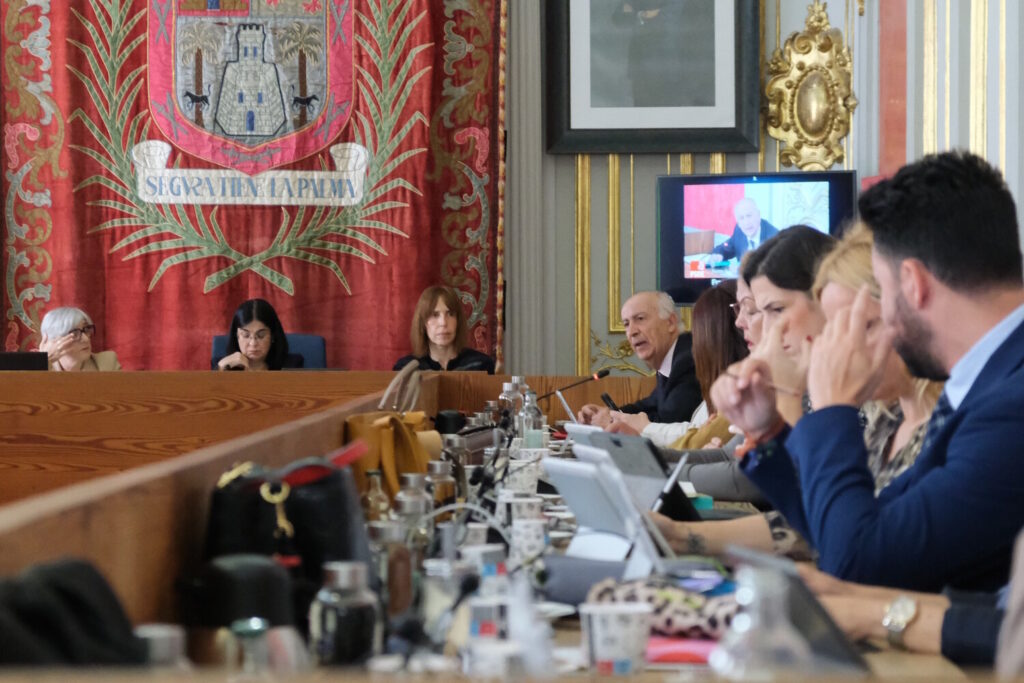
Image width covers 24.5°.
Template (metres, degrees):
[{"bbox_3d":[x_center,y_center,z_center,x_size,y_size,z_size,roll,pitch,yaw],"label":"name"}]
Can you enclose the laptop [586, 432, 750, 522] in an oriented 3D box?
[{"bbox_3d":[0.370,0.283,5.020,0.310,0.180,0.295,0,0,-24],"label":"laptop"}]

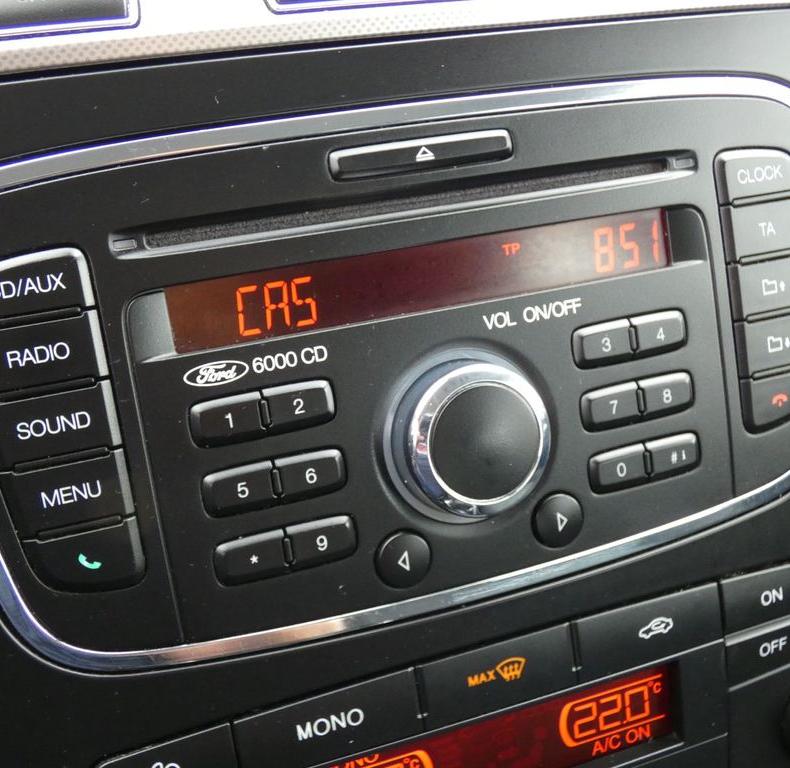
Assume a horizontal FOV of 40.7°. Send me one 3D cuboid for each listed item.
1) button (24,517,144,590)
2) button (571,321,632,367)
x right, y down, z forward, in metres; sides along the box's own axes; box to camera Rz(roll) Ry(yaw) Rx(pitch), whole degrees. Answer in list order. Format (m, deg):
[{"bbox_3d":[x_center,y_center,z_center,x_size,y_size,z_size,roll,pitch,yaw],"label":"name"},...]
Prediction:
[{"bbox_3d":[-0.064,0.037,0.221,0.023,0.013,0.004,-11,9,-18],"label":"button"},{"bbox_3d":[0.050,-0.009,0.256,0.016,0.011,0.003,-11,9,-18],"label":"button"}]

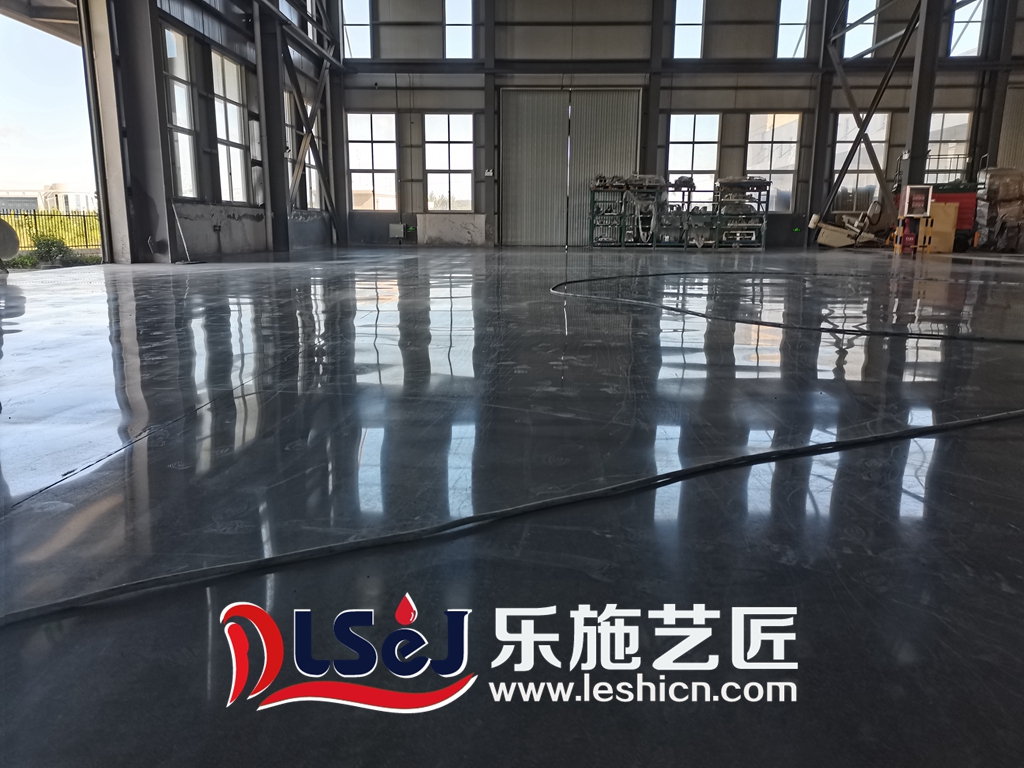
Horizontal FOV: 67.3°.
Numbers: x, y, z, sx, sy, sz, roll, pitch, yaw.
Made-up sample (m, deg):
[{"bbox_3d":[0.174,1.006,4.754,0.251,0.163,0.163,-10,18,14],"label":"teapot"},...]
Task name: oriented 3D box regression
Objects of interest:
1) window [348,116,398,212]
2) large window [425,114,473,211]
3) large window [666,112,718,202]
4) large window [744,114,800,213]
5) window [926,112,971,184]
[{"bbox_3d":[-4.244,-6.708,23.338,1.510,2.890,0.120,1,12,2],"label":"window"},{"bbox_3d":[-1.904,-6.673,23.240,1.500,2.890,0.120,1,12,2],"label":"large window"},{"bbox_3d":[5.394,-6.564,22.934,1.520,2.890,0.120,1,12,2],"label":"large window"},{"bbox_3d":[7.718,-6.529,22.837,1.540,2.890,0.120,1,12,2],"label":"large window"},{"bbox_3d":[12.597,-6.456,22.632,1.520,2.890,0.120,1,12,2],"label":"window"}]

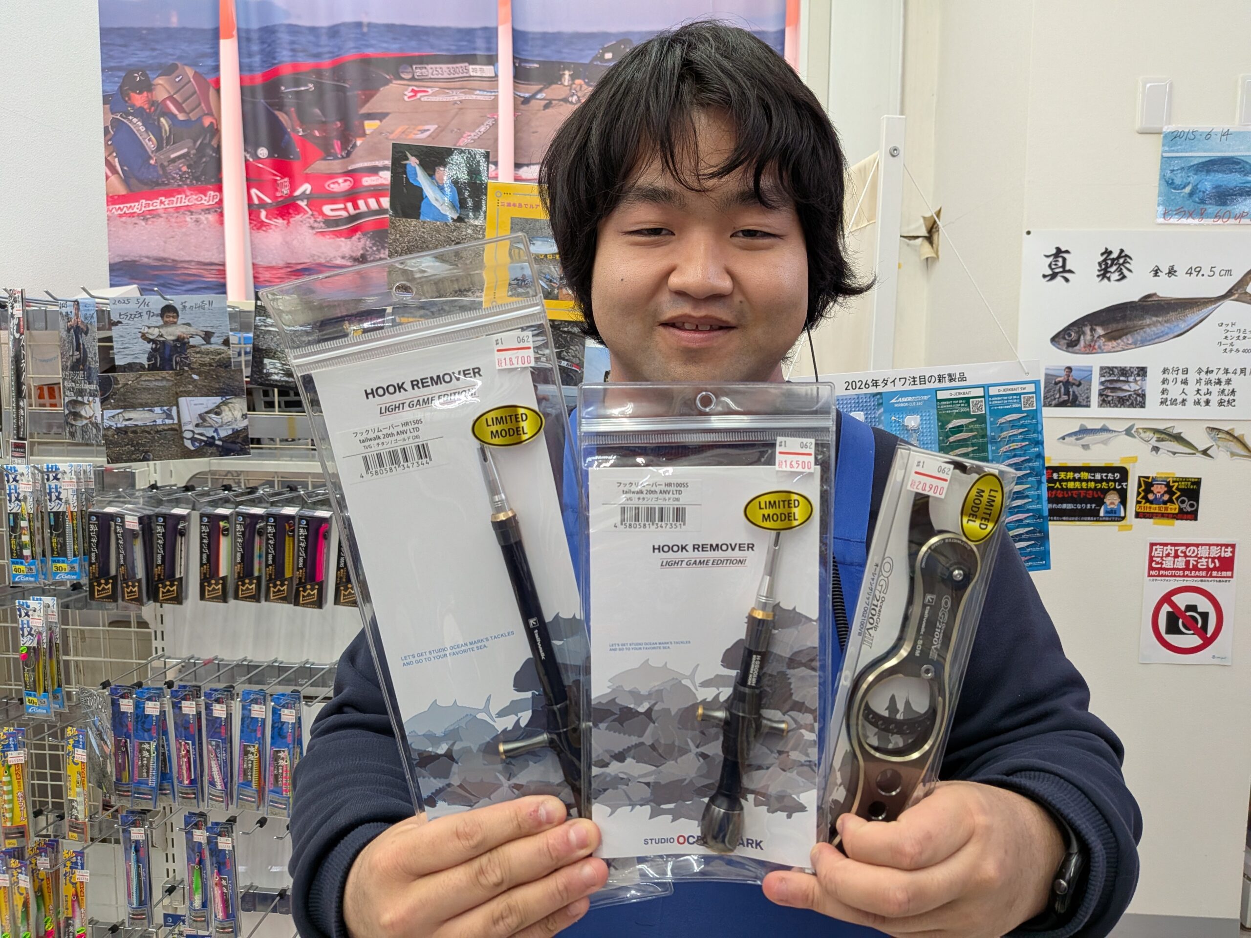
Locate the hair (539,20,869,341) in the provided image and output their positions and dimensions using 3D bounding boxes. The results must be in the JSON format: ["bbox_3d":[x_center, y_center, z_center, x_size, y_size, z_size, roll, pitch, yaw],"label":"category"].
[{"bbox_3d":[0.060,-0.221,0.665,0.245,0.245,0.225,1,6,5],"label":"hair"}]

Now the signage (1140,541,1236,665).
[{"bbox_3d":[1.336,0.319,2.060,0.210,0.297,0.004,1,5,3],"label":"signage"}]

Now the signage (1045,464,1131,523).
[{"bbox_3d":[1.077,0.061,2.035,0.212,0.148,0.004,1,5,3],"label":"signage"}]

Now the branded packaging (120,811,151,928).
[{"bbox_3d":[-0.665,0.545,1.178,0.033,0.156,0.021,1,6,5],"label":"branded packaging"}]

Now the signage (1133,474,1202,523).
[{"bbox_3d":[1.242,0.067,1.985,0.144,0.105,0.008,1,6,4],"label":"signage"}]

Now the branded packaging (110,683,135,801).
[{"bbox_3d":[-0.661,0.363,1.150,0.034,0.158,0.013,2,6,3],"label":"branded packaging"}]

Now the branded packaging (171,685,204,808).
[{"bbox_3d":[-0.583,0.369,1.152,0.033,0.158,0.022,1,6,7],"label":"branded packaging"}]

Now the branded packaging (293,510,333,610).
[{"bbox_3d":[-0.389,0.113,1.080,0.037,0.119,0.023,6,14,-7],"label":"branded packaging"}]

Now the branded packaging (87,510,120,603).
[{"bbox_3d":[-0.656,0.110,1.100,0.037,0.119,0.023,4,12,-8],"label":"branded packaging"}]

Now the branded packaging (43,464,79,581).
[{"bbox_3d":[-0.722,0.069,1.115,0.037,0.151,0.011,0,5,0],"label":"branded packaging"}]

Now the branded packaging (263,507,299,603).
[{"bbox_3d":[-0.444,0.112,1.120,0.038,0.121,0.025,4,10,1],"label":"branded packaging"}]

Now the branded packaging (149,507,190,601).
[{"bbox_3d":[-0.593,0.114,1.130,0.038,0.121,0.025,4,10,1],"label":"branded packaging"}]

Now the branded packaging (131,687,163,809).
[{"bbox_3d":[-0.625,0.366,1.135,0.034,0.158,0.013,4,6,2],"label":"branded packaging"}]

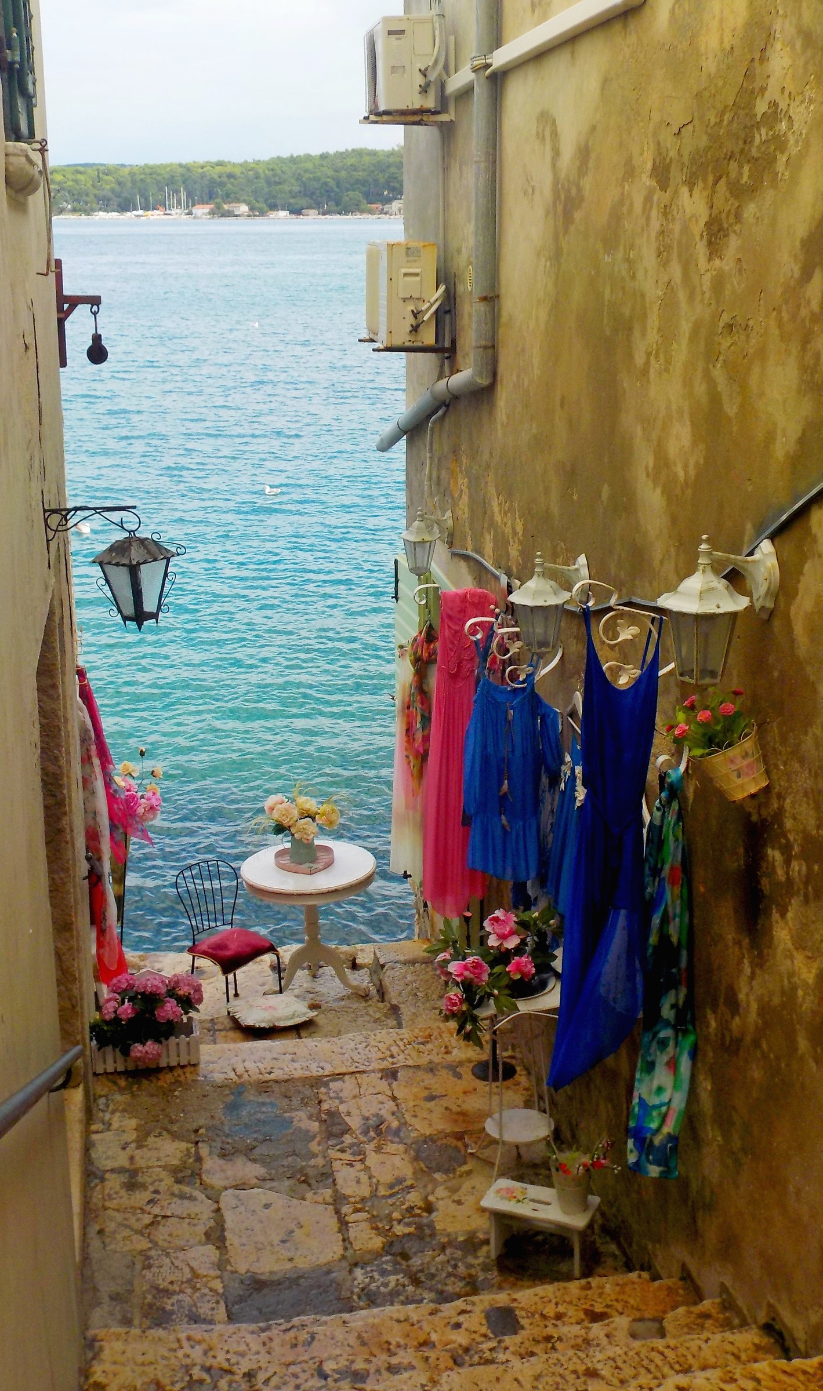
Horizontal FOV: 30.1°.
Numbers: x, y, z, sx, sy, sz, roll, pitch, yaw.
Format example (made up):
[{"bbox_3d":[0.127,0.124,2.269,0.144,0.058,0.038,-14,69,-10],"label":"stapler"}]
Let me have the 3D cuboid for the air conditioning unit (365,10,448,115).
[{"bbox_3d":[-0.052,-3.318,8.050,0.280,0.455,0.720,-3,18,-8],"label":"air conditioning unit"}]

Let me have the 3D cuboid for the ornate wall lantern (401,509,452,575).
[{"bbox_3d":[0.090,-0.846,8.396,0.290,0.390,0.225,-3,18,-8],"label":"ornate wall lantern"}]

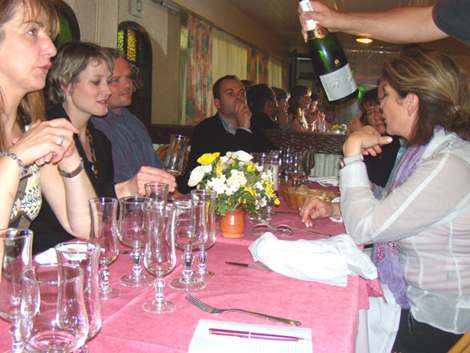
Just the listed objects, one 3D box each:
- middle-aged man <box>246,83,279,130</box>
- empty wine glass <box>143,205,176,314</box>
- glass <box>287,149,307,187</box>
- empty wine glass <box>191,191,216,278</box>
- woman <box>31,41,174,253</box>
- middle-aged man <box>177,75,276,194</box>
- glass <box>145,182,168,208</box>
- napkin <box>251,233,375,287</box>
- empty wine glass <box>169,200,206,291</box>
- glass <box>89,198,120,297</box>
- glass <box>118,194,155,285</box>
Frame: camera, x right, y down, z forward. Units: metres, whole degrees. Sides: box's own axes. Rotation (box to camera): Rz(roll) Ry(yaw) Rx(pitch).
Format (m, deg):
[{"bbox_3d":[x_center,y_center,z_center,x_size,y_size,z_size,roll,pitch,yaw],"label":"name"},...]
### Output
[{"bbox_3d":[0.170,-0.026,3.420,0.700,1.235,0.540,-3,10,-28],"label":"middle-aged man"},{"bbox_3d":[-0.126,0.138,0.820,0.056,0.174,0.056,2,8,0],"label":"empty wine glass"},{"bbox_3d":[0.264,-0.029,2.070,0.071,0.161,0.071,2,8,0],"label":"glass"},{"bbox_3d":[-0.063,0.115,0.990,0.056,0.174,0.056,2,8,0],"label":"empty wine glass"},{"bbox_3d":[-0.420,0.227,1.490,0.680,1.264,0.520,5,9,19],"label":"woman"},{"bbox_3d":[-0.050,0.072,2.680,0.560,1.246,0.720,-5,11,-37],"label":"middle-aged man"},{"bbox_3d":[-0.166,0.105,1.037,0.056,0.174,0.056,2,8,0],"label":"glass"},{"bbox_3d":[0.165,0.183,1.090,0.285,0.070,0.220,4,9,16],"label":"napkin"},{"bbox_3d":[-0.089,0.129,0.931,0.071,0.161,0.071,2,8,0],"label":"empty wine glass"},{"bbox_3d":[-0.232,0.127,0.876,0.056,0.174,0.056,2,8,0],"label":"glass"},{"bbox_3d":[-0.188,0.124,0.944,0.071,0.161,0.071,2,8,0],"label":"glass"}]

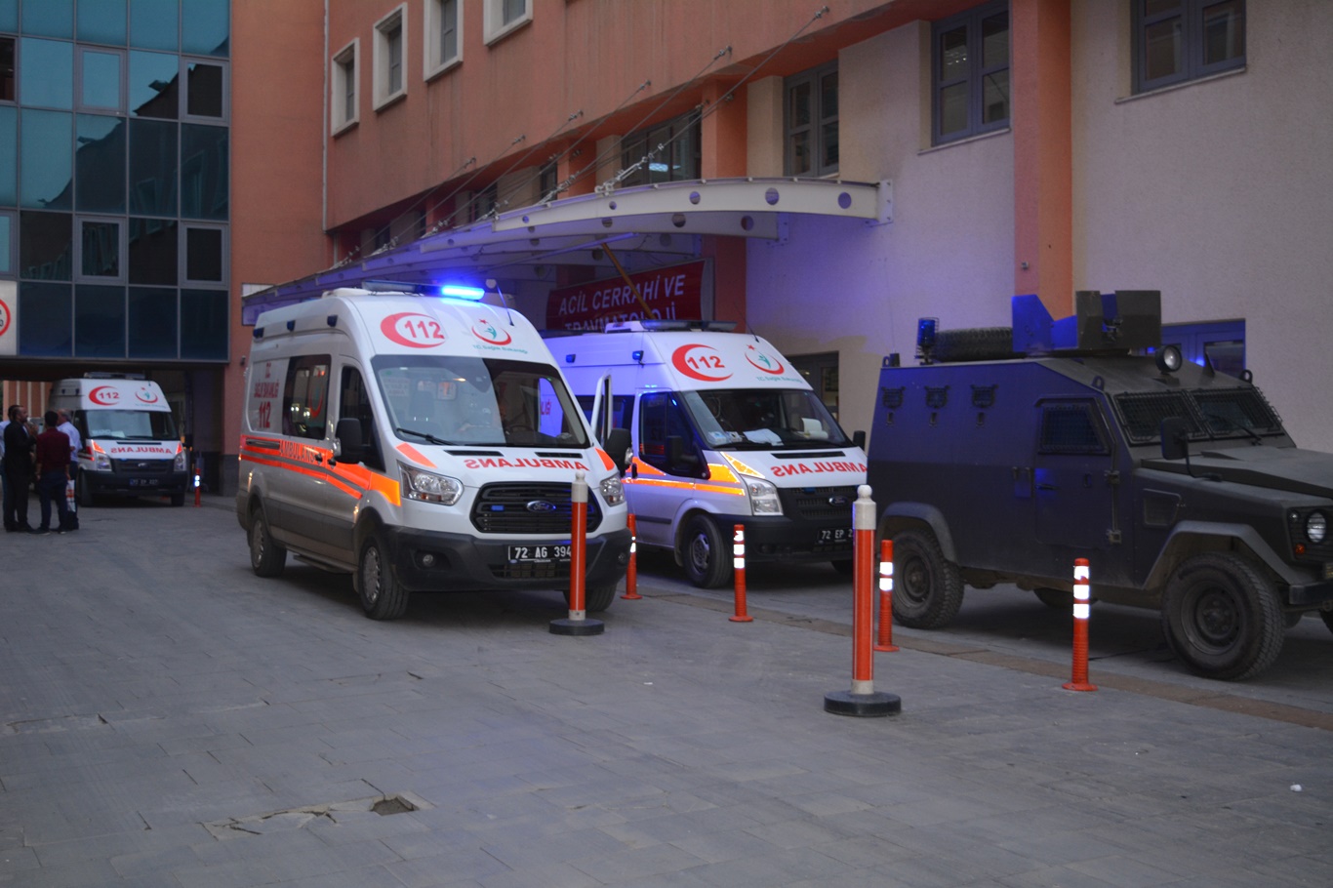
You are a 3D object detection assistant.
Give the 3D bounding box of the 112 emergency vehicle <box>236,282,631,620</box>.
[{"bbox_3d":[-2.214,-0.020,13.261,2.220,2.680,5.920,1,0,-28],"label":"112 emergency vehicle"}]

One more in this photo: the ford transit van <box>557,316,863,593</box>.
[{"bbox_3d":[0.209,0.030,16.109,2.150,2.640,5.600,1,0,-30],"label":"ford transit van"}]

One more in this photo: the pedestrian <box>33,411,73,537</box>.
[{"bbox_3d":[-8.724,0.387,21.060,0.570,1.700,0.400,0,0,-12],"label":"pedestrian"}]

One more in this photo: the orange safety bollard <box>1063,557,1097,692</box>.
[{"bbox_3d":[2.330,1.009,8.324,0.190,0.740,0.190,0,0,0],"label":"orange safety bollard"}]

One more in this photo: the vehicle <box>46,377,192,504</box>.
[{"bbox_3d":[-11.228,-0.105,30.159,2.150,2.620,5.600,1,0,-28],"label":"vehicle"}]

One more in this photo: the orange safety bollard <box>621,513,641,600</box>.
[{"bbox_3d":[-0.308,0.977,12.892,0.190,0.740,0.190,0,0,0],"label":"orange safety bollard"}]

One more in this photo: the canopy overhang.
[{"bbox_3d":[-2.070,-2.552,20.124,4.830,1.070,9.940,1,0,-30],"label":"canopy overhang"}]

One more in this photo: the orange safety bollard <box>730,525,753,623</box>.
[{"bbox_3d":[0.580,0.988,11.342,0.190,0.740,0.190,0,0,0],"label":"orange safety bollard"}]

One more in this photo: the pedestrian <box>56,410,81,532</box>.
[{"bbox_3d":[-8.727,0.393,21.619,0.500,1.690,0.500,0,0,6],"label":"pedestrian"}]

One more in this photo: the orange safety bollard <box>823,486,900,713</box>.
[{"bbox_3d":[1.023,0.790,7.654,0.393,1.138,0.393,0,0,0],"label":"orange safety bollard"}]

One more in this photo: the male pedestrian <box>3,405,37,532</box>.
[{"bbox_3d":[-9.286,0.359,21.263,0.480,1.740,0.520,0,0,0],"label":"male pedestrian"}]

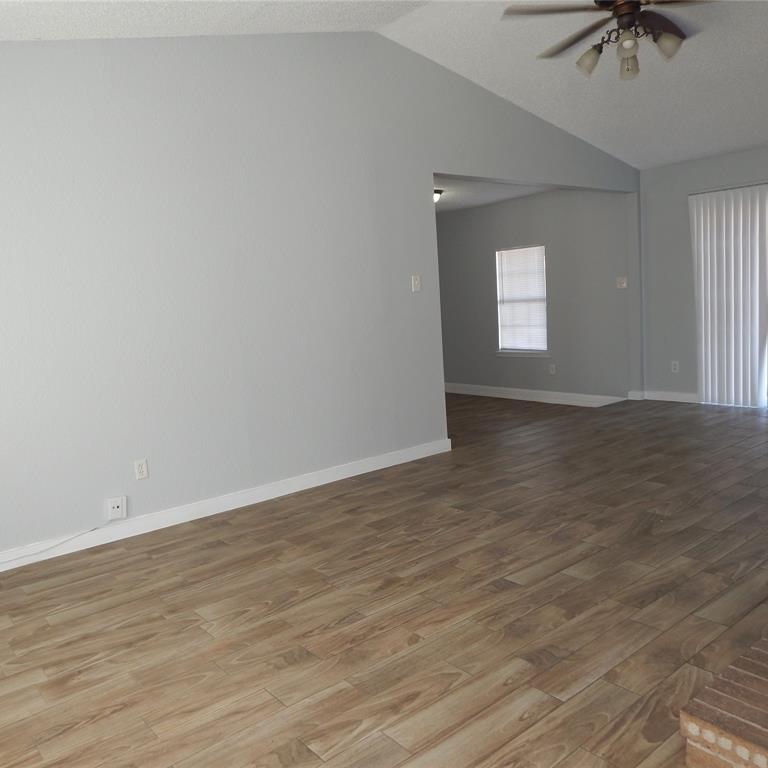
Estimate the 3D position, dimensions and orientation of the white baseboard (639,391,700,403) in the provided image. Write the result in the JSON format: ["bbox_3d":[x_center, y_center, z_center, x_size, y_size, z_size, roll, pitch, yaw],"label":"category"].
[{"bbox_3d":[3.064,0.138,7.248,0.018,0.097,0.626,-10,9,-39],"label":"white baseboard"}]

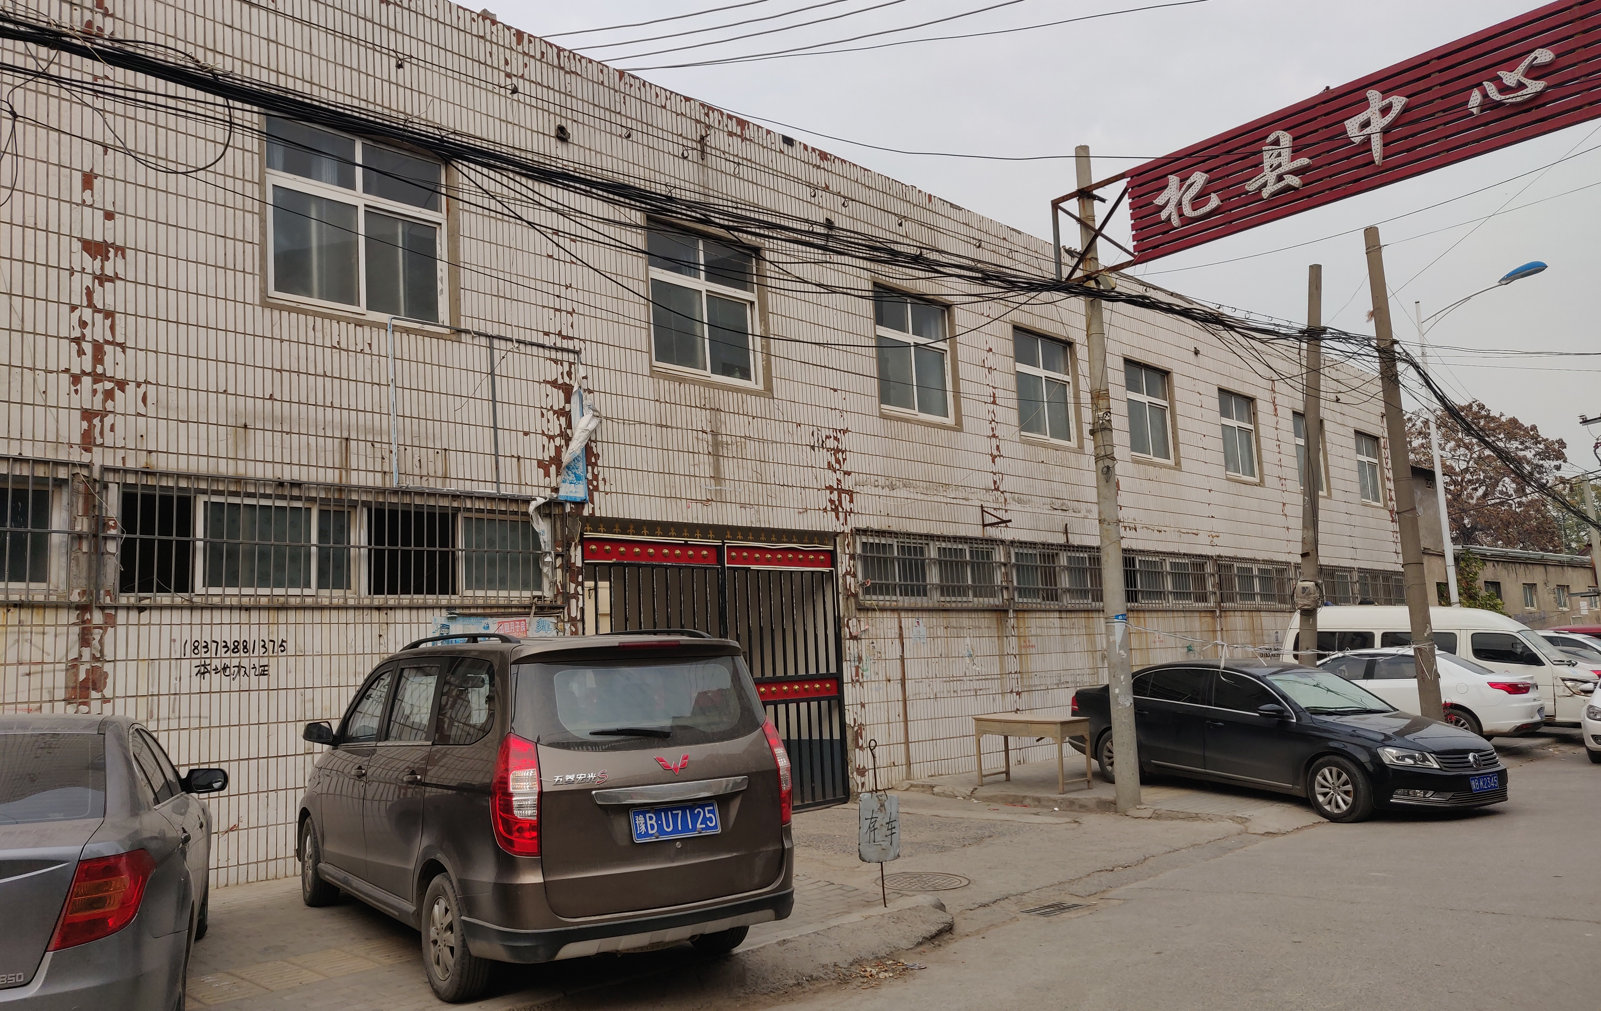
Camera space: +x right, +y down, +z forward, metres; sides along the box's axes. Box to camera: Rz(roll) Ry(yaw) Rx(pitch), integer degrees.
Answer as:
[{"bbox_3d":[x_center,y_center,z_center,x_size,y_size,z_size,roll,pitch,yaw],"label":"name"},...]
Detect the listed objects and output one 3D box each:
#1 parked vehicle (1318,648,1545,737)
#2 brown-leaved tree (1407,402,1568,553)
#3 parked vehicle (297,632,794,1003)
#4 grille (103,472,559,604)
[{"bbox_3d":[8.823,2.922,17.734,4.560,1.480,1.800,-6,-8,44],"label":"parked vehicle"},{"bbox_3d":[26.117,1.436,45.000,7.000,11.000,6.800,5,-12,-45],"label":"brown-leaved tree"},{"bbox_3d":[-1.847,1.687,7.188,1.720,1.750,4.410,3,-8,-35],"label":"parked vehicle"},{"bbox_3d":[-3.559,0.332,9.289,3.650,0.970,0.080,5,-12,-45],"label":"grille"}]

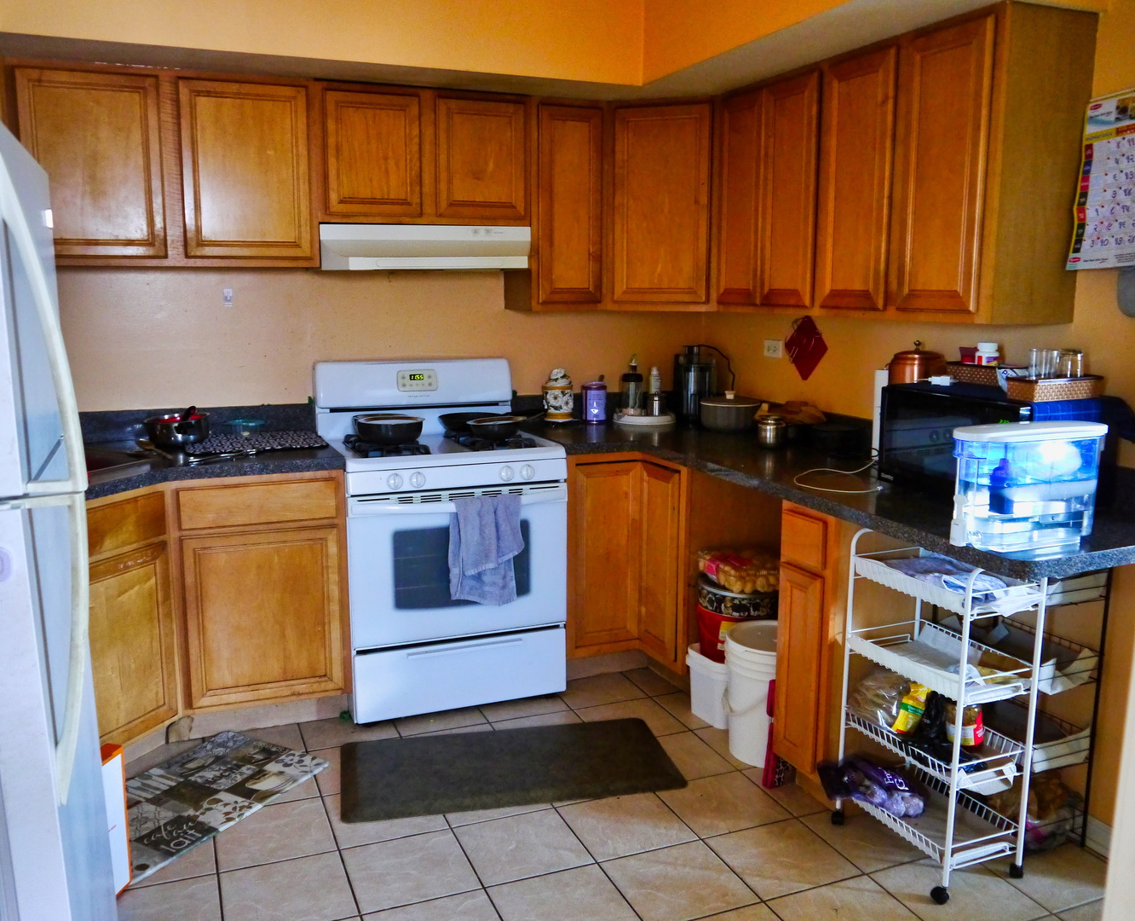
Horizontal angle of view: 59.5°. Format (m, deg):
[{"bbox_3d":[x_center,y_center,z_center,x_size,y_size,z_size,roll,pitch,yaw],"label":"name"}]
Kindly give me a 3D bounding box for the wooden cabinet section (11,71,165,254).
[{"bbox_3d":[-1.495,-0.921,3.159,0.386,0.550,0.260,-4,11,-22],"label":"wooden cabinet section"}]

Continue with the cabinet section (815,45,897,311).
[{"bbox_3d":[0.959,-0.810,2.950,0.260,0.710,0.303,-4,11,-22],"label":"cabinet section"}]

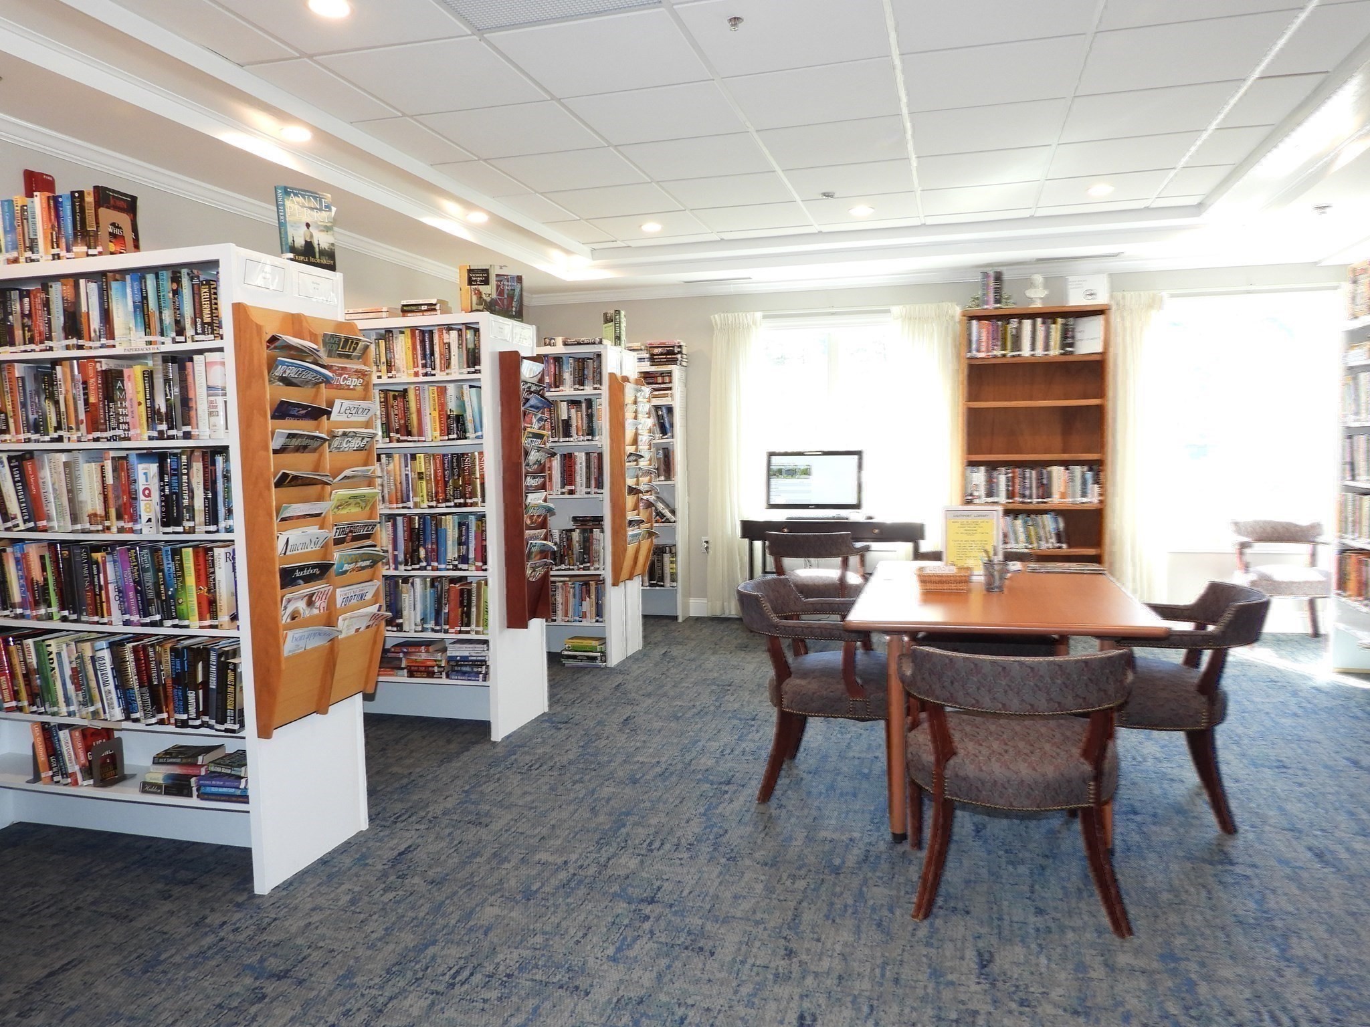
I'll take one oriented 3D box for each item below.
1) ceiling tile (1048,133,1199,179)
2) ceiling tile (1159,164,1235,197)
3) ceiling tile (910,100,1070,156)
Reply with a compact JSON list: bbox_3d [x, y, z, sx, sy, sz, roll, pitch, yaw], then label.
[{"bbox_3d":[1.993,-1.650,4.370,0.605,0.030,0.605,0,5,16],"label":"ceiling tile"},{"bbox_3d":[2.578,-1.694,4.831,0.245,0.020,0.600,0,5,16],"label":"ceiling tile"},{"bbox_3d":[1.243,-1.602,3.943,0.600,0.024,0.595,0,4,16],"label":"ceiling tile"}]

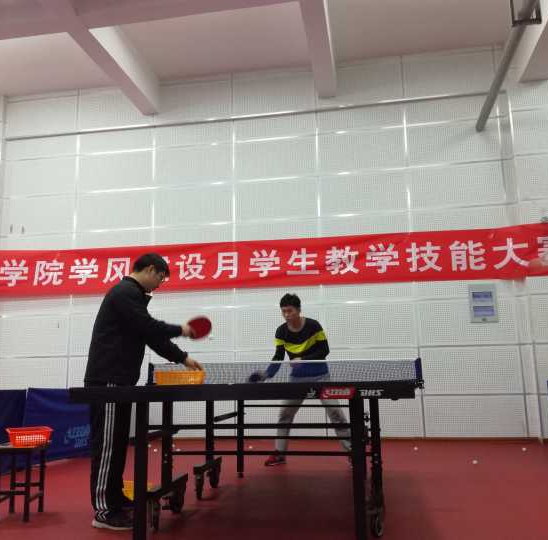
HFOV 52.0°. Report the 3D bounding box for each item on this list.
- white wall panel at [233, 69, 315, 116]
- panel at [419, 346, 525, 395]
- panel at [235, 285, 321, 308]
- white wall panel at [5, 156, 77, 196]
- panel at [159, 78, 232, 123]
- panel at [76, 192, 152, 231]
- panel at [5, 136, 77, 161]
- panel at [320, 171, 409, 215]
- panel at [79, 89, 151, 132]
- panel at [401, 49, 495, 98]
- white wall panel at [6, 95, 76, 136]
[{"bbox_3d":[0.003,-2.510,8.014,1.192,0.698,0.030,-3,-10,9],"label":"white wall panel"},{"bbox_3d":[2.457,1.253,7.035,1.208,0.600,0.050,-3,-10,10],"label":"panel"},{"bbox_3d":[0.056,0.193,7.592,1.200,0.600,0.040,-3,-11,10],"label":"panel"},{"bbox_3d":[-3.518,-1.394,8.541,1.200,0.600,0.040,-3,-11,10],"label":"white wall panel"},{"bbox_3d":[-1.173,-2.462,8.318,1.200,0.610,0.040,-3,-11,10],"label":"panel"},{"bbox_3d":[-2.327,-0.865,8.225,1.200,0.600,0.040,-3,-11,10],"label":"panel"},{"bbox_3d":[-3.511,-1.835,8.506,1.192,0.320,0.030,-3,-10,9],"label":"panel"},{"bbox_3d":[1.217,-1.045,7.616,1.200,0.600,0.040,-3,-11,10],"label":"panel"},{"bbox_3d":[-2.380,-2.423,8.542,1.208,0.644,0.050,-3,-10,10],"label":"panel"},{"bbox_3d":[2.369,-2.666,7.675,1.200,0.645,0.050,-3,-10,10],"label":"panel"},{"bbox_3d":[-3.570,-2.363,8.743,1.208,0.644,0.050,-3,-10,10],"label":"white wall panel"}]

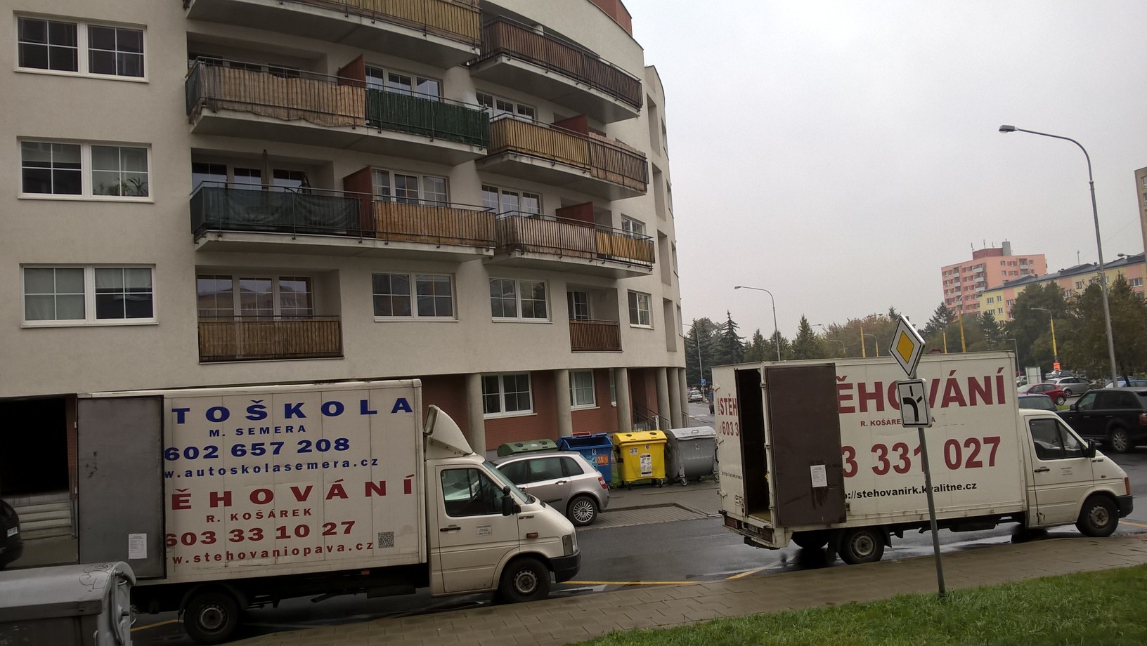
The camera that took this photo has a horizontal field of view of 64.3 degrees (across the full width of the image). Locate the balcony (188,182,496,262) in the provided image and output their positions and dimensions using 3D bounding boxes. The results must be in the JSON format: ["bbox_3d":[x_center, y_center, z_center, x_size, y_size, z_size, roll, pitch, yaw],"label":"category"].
[{"bbox_3d":[-5.497,-2.425,23.042,7.713,1.330,1.520,0,-6,-40],"label":"balcony"}]

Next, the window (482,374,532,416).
[{"bbox_3d":[-2.202,2.299,29.208,0.120,1.350,2.582,-8,-6,41],"label":"window"}]

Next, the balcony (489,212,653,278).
[{"bbox_3d":[0.020,-2.320,28.758,1.751,1.300,7.625,-7,-6,34],"label":"balcony"}]

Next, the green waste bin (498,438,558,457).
[{"bbox_3d":[-1.174,3.875,24.114,1.320,1.450,1.120,-2,-5,-24],"label":"green waste bin"}]

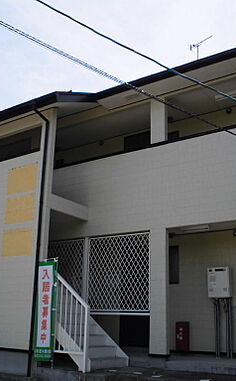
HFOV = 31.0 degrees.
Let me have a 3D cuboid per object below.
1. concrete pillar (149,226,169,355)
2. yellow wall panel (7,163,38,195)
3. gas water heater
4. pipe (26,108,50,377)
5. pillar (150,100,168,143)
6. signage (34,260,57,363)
[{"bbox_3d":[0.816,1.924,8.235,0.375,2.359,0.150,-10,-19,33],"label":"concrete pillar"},{"bbox_3d":[-2.113,-0.252,9.292,0.877,0.601,0.020,-10,-19,33],"label":"yellow wall panel"},{"bbox_3d":[2.122,1.906,8.825,0.463,0.609,0.210,-10,-19,33],"label":"gas water heater"},{"bbox_3d":[-1.716,0.860,8.434,0.080,5.250,0.460,-10,-19,33],"label":"pipe"},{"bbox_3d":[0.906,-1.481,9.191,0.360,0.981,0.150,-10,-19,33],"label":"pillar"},{"bbox_3d":[-1.342,2.232,7.977,0.482,1.803,0.030,-10,-19,33],"label":"signage"}]

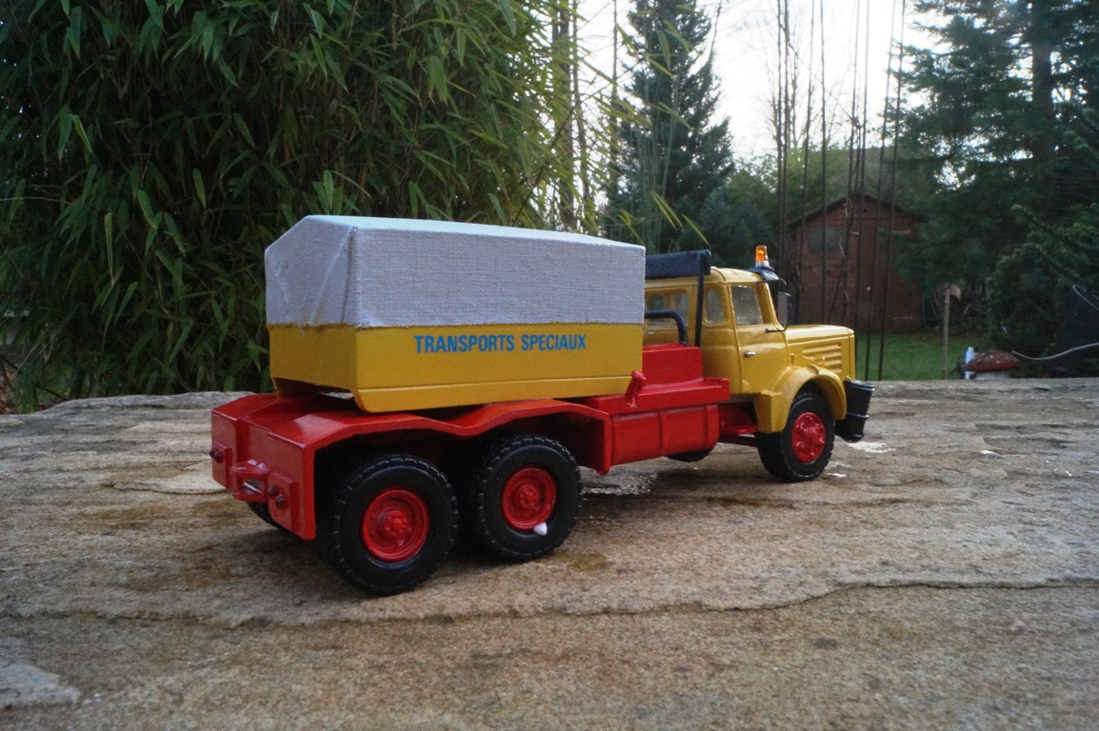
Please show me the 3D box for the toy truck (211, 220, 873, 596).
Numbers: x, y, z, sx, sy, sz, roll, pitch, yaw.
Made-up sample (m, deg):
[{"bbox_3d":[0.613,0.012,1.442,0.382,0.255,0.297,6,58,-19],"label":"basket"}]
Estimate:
[{"bbox_3d":[0.015,0.002,0.257,0.221,0.084,0.071,-3,5,-38],"label":"toy truck"}]

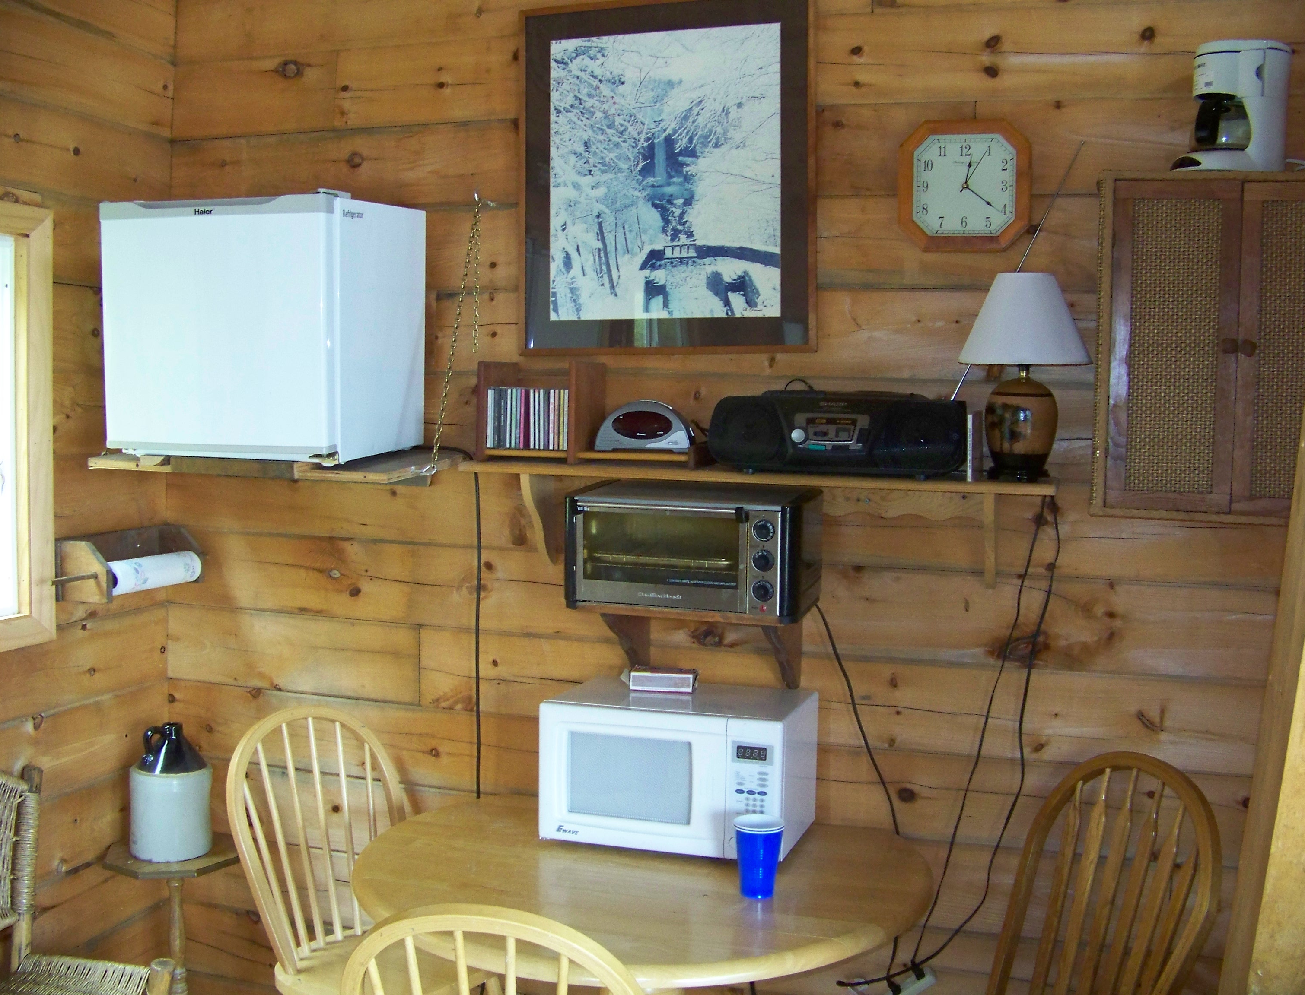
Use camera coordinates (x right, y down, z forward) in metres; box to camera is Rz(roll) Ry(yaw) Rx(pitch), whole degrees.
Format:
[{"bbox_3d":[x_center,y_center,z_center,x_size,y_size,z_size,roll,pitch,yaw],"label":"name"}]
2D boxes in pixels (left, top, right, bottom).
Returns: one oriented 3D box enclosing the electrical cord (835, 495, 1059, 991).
[{"bbox_3d":[0.585,0.507,2.763,0.408,1.042,0.080,2,4,18],"label":"electrical cord"}]

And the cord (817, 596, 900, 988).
[{"bbox_3d":[0.415,0.622,2.806,0.210,0.800,0.080,2,4,18],"label":"cord"}]

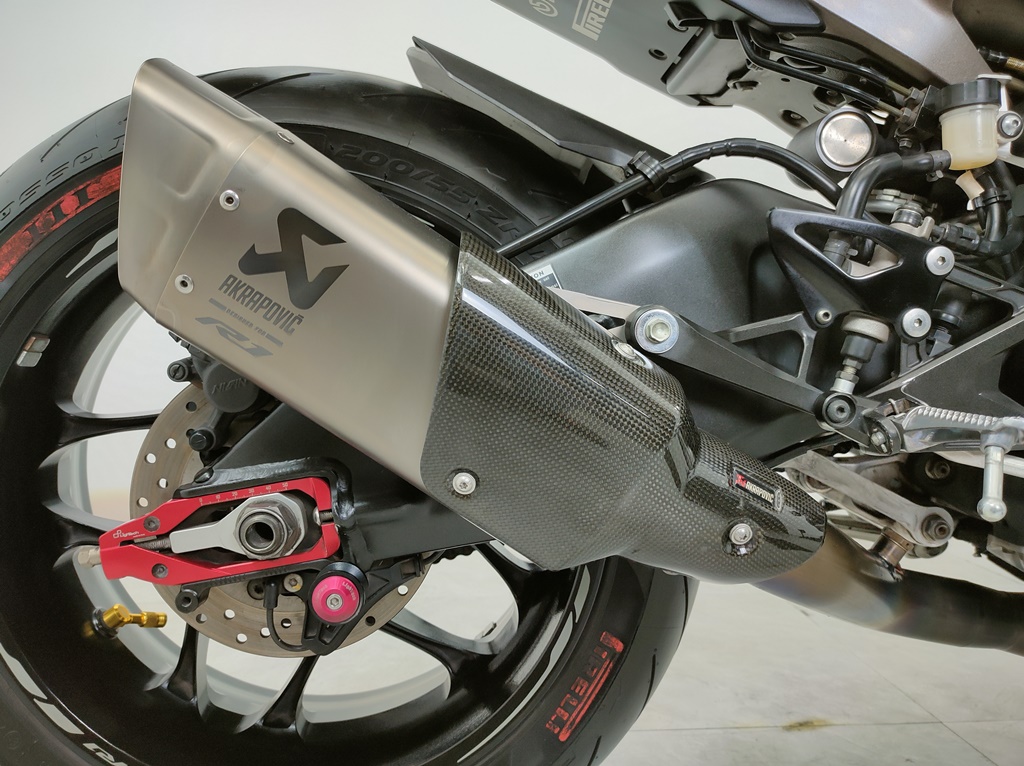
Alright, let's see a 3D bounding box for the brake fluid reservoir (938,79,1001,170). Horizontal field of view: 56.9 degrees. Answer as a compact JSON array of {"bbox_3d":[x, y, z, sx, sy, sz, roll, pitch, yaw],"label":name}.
[{"bbox_3d":[0.338,-0.191,0.700,0.041,0.058,0.041,-2,3,-4],"label":"brake fluid reservoir"}]

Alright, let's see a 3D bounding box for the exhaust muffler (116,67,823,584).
[{"bbox_3d":[-0.022,0.004,0.532,0.455,0.135,0.112,31,0,-6],"label":"exhaust muffler"}]

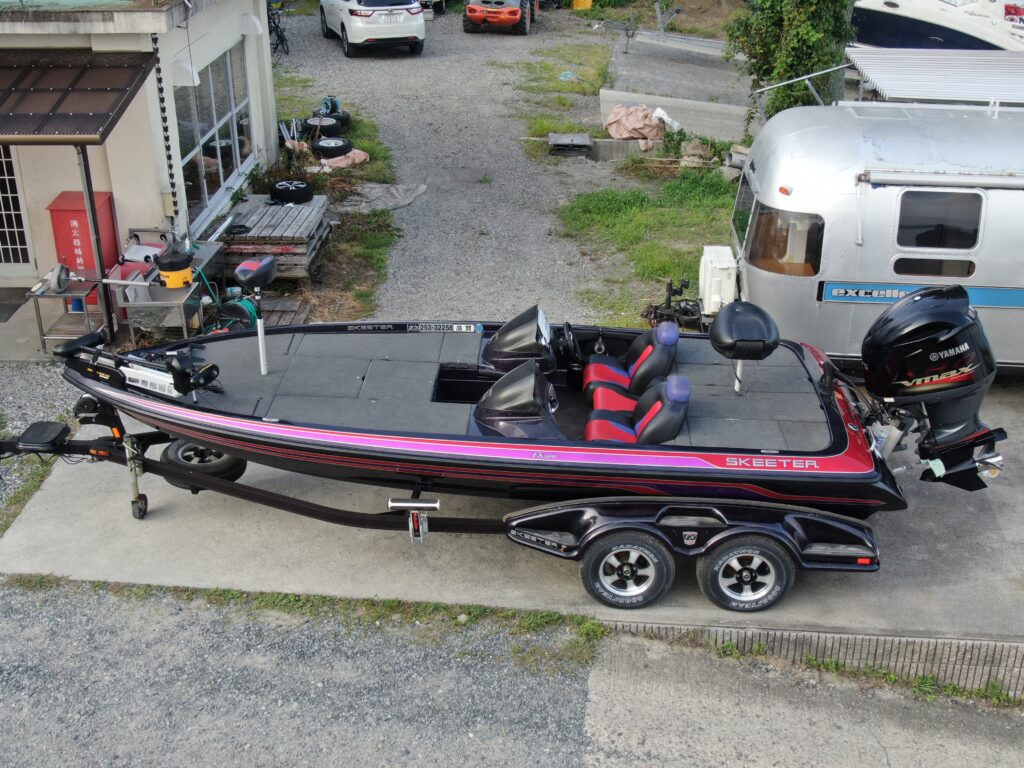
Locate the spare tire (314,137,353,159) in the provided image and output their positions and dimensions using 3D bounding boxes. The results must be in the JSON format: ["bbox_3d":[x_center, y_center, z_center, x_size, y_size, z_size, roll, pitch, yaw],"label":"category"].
[{"bbox_3d":[-3.061,-4.042,21.278,0.656,0.210,0.656,0,24,0],"label":"spare tire"}]

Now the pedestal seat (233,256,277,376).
[{"bbox_3d":[-1.983,-0.492,9.471,0.340,0.930,0.330,-7,25,-14],"label":"pedestal seat"}]

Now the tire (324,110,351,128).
[{"bbox_3d":[-3.384,-4.989,23.391,0.684,0.210,0.684,0,24,0],"label":"tire"}]

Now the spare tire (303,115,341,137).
[{"bbox_3d":[-3.486,-4.694,22.735,0.692,0.210,0.692,0,24,0],"label":"spare tire"}]

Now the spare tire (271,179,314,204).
[{"bbox_3d":[-2.950,-2.587,16.698,0.588,0.210,0.588,0,24,0],"label":"spare tire"}]

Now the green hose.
[{"bbox_3d":[-3.160,-0.916,13.801,0.680,0.640,0.500,0,24,0],"label":"green hose"}]

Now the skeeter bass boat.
[{"bbox_3d":[-0.164,0.147,9.582,7.790,2.120,2.450,2,24,4],"label":"skeeter bass boat"}]

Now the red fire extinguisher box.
[{"bbox_3d":[-4.995,-1.586,14.600,0.616,1.230,0.500,0,24,1],"label":"red fire extinguisher box"}]

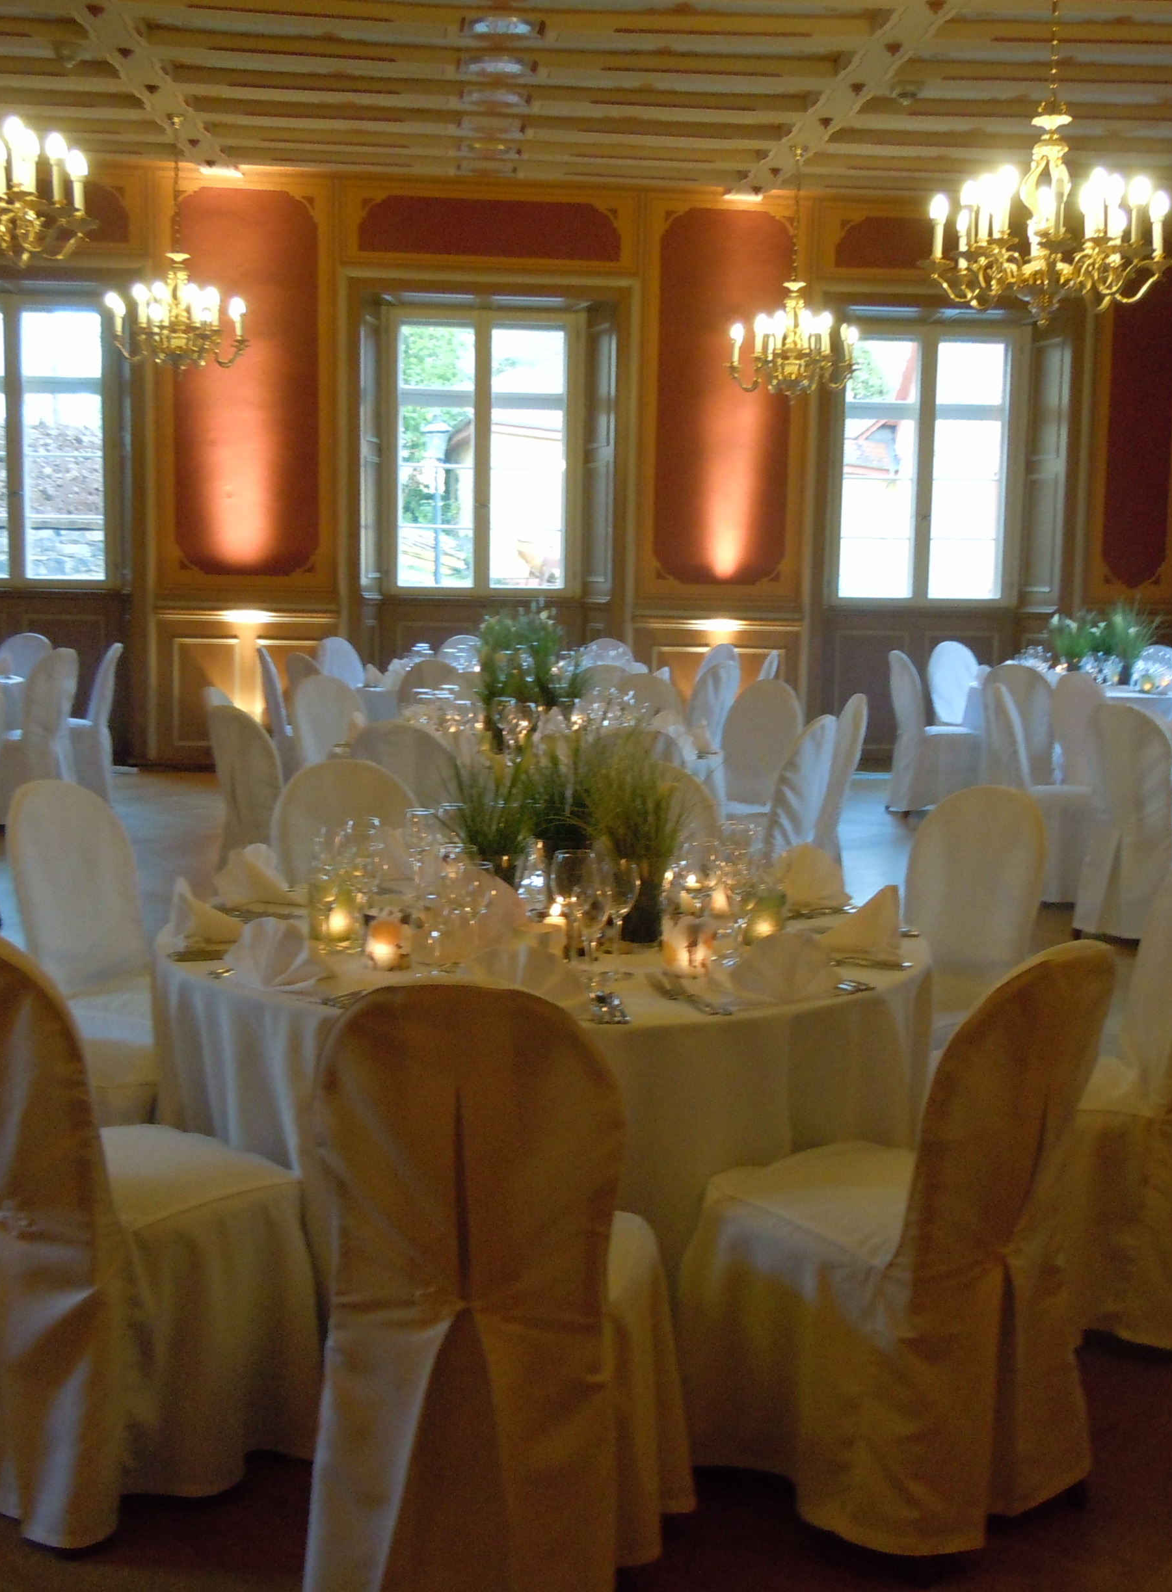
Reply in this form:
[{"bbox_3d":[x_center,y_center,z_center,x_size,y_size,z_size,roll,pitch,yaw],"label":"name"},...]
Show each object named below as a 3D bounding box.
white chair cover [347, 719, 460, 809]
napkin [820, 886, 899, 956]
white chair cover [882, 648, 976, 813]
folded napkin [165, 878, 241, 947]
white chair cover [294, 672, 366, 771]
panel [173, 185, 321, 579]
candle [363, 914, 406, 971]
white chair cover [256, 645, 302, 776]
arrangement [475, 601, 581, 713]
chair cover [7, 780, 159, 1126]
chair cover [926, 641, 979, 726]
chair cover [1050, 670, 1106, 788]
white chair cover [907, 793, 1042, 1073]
[{"bbox_3d":[-0.519,0.207,6.062,0.420,0.949,0.540,4,8,19],"label":"white chair cover"},{"bbox_3d":[0.539,0.239,3.600,0.152,0.122,0.183,3,7,13],"label":"napkin"},{"bbox_3d":[2.216,-0.398,11.542,0.570,0.970,0.450,-1,7,-13],"label":"white chair cover"},{"bbox_3d":[-0.769,0.229,3.724,0.145,0.125,0.180,-1,8,-13],"label":"folded napkin"},{"bbox_3d":[-0.961,-0.022,7.784,0.540,0.949,0.420,7,10,41],"label":"white chair cover"},{"bbox_3d":[-2.228,-2.709,12.112,0.954,2.519,0.040,0,8,-5],"label":"panel"},{"bbox_3d":[-0.387,0.279,3.523,0.074,0.092,0.074,1,8,0],"label":"candle"},{"bbox_3d":[-1.655,-0.395,10.935,0.570,0.965,0.480,-2,8,-20],"label":"white chair cover"},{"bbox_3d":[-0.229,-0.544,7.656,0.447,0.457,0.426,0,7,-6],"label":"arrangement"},{"bbox_3d":[-0.973,0.457,4.049,0.540,0.949,0.420,5,8,30],"label":"chair cover"},{"bbox_3d":[2.754,-0.574,12.949,0.480,0.965,0.570,-4,9,-35],"label":"chair cover"},{"bbox_3d":[2.702,-0.113,9.346,0.450,0.970,0.570,-4,8,-32],"label":"chair cover"},{"bbox_3d":[0.758,0.475,4.468,0.553,0.964,0.431,-5,10,-41],"label":"white chair cover"}]

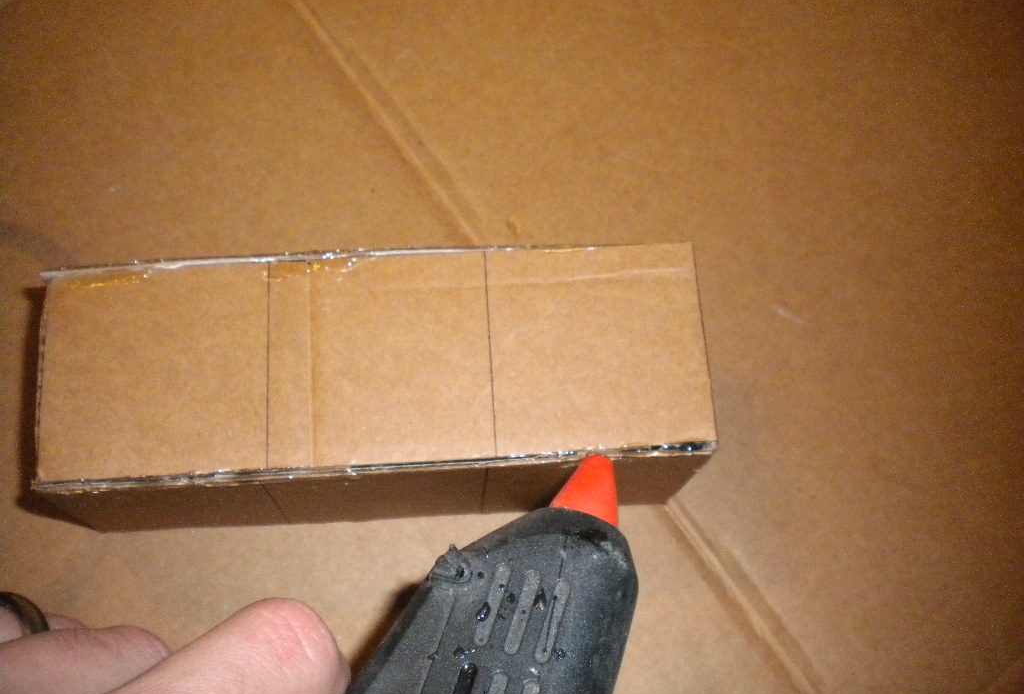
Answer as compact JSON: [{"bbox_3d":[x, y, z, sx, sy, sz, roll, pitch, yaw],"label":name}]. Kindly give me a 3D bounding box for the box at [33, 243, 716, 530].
[{"bbox_3d":[-0.034,0.013,0.276,0.159,0.056,0.054,-3,69,-5],"label":"box"}]

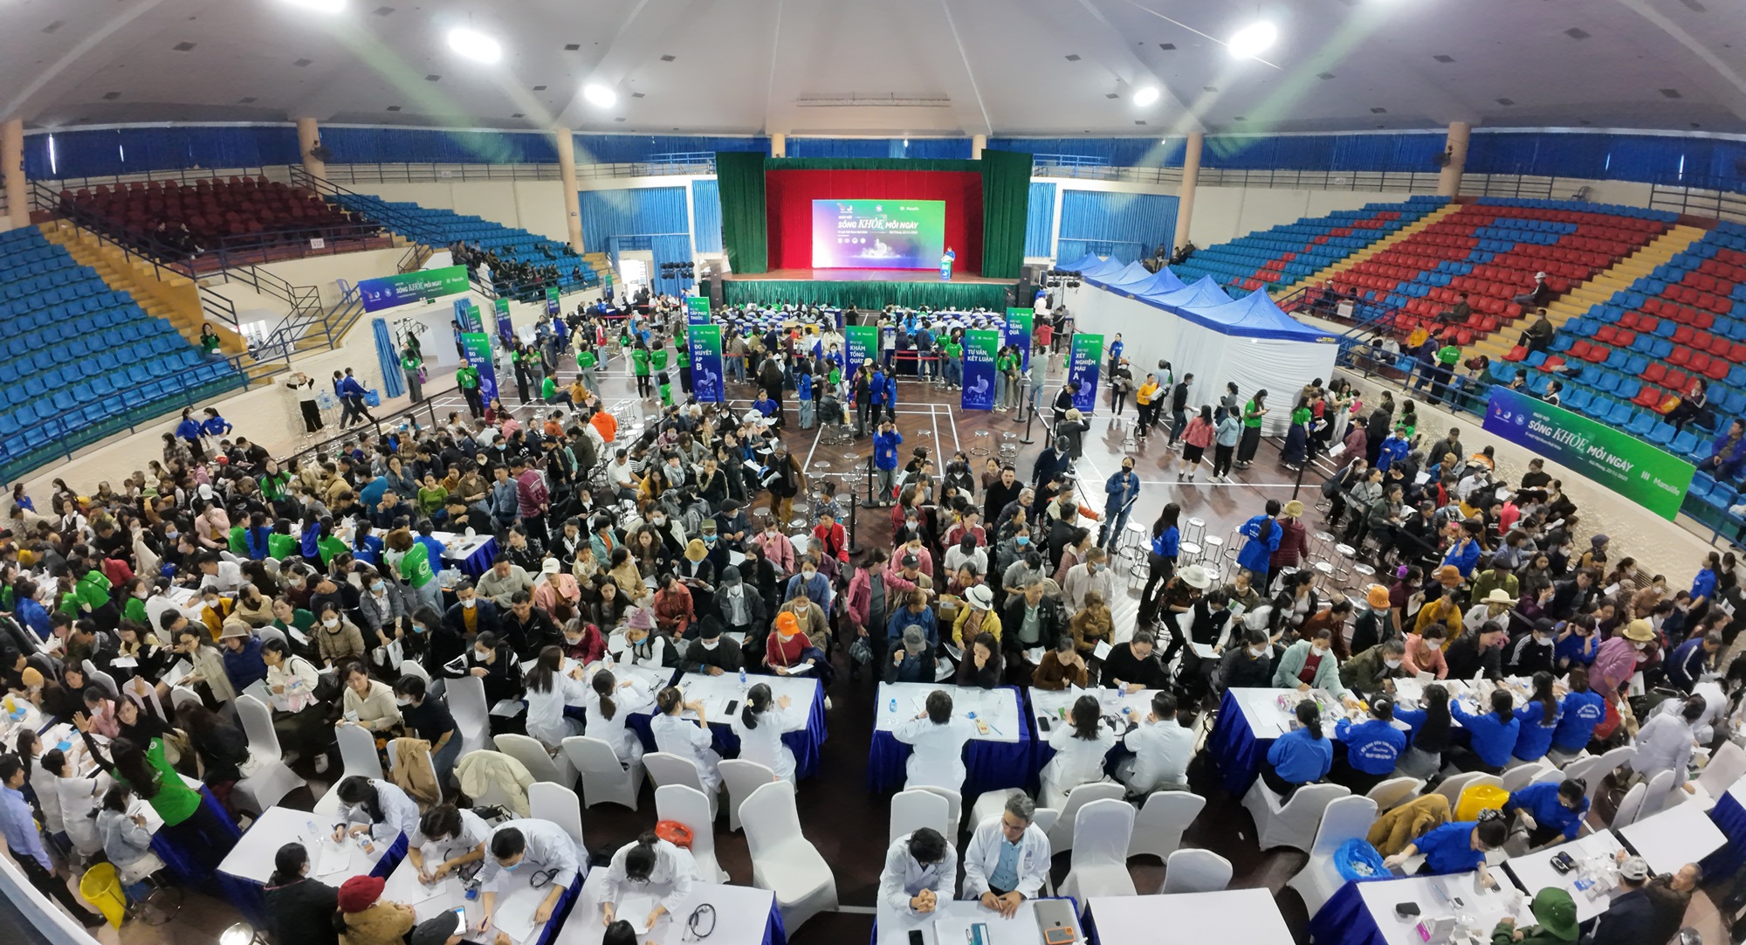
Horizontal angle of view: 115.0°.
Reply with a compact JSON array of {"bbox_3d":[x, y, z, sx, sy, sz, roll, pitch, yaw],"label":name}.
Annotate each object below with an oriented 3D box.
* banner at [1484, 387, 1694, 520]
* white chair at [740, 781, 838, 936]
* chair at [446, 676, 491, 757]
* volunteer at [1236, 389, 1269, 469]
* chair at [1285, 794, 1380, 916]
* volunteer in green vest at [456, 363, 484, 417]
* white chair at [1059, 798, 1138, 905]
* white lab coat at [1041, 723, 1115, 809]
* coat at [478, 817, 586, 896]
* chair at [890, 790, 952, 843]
[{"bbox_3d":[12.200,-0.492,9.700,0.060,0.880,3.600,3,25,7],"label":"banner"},{"bbox_3d":[-0.583,2.733,3.918,0.430,0.930,0.540,-12,26,-30],"label":"white chair"},{"bbox_3d":[-3.470,2.246,4.766,0.440,0.900,0.500,1,25,3],"label":"chair"},{"bbox_3d":[7.405,-0.855,10.788,0.360,1.570,0.480,14,28,27],"label":"volunteer"},{"bbox_3d":[3.355,2.818,3.904,0.430,0.930,0.540,1,22,0],"label":"chair"},{"bbox_3d":[-10.350,-2.278,14.402,0.520,1.600,0.360,-13,28,-27],"label":"volunteer in green vest"},{"bbox_3d":[1.588,2.824,3.800,0.430,0.930,0.540,2,22,2],"label":"white chair"},{"bbox_3d":[1.599,2.259,4.381,0.500,0.720,0.500,-1,22,-4],"label":"white lab coat"},{"bbox_3d":[-2.152,2.506,3.592,0.530,0.660,0.560,3,22,5],"label":"coat"},{"bbox_3d":[0.309,2.799,3.800,0.430,0.930,0.540,2,22,1],"label":"chair"}]

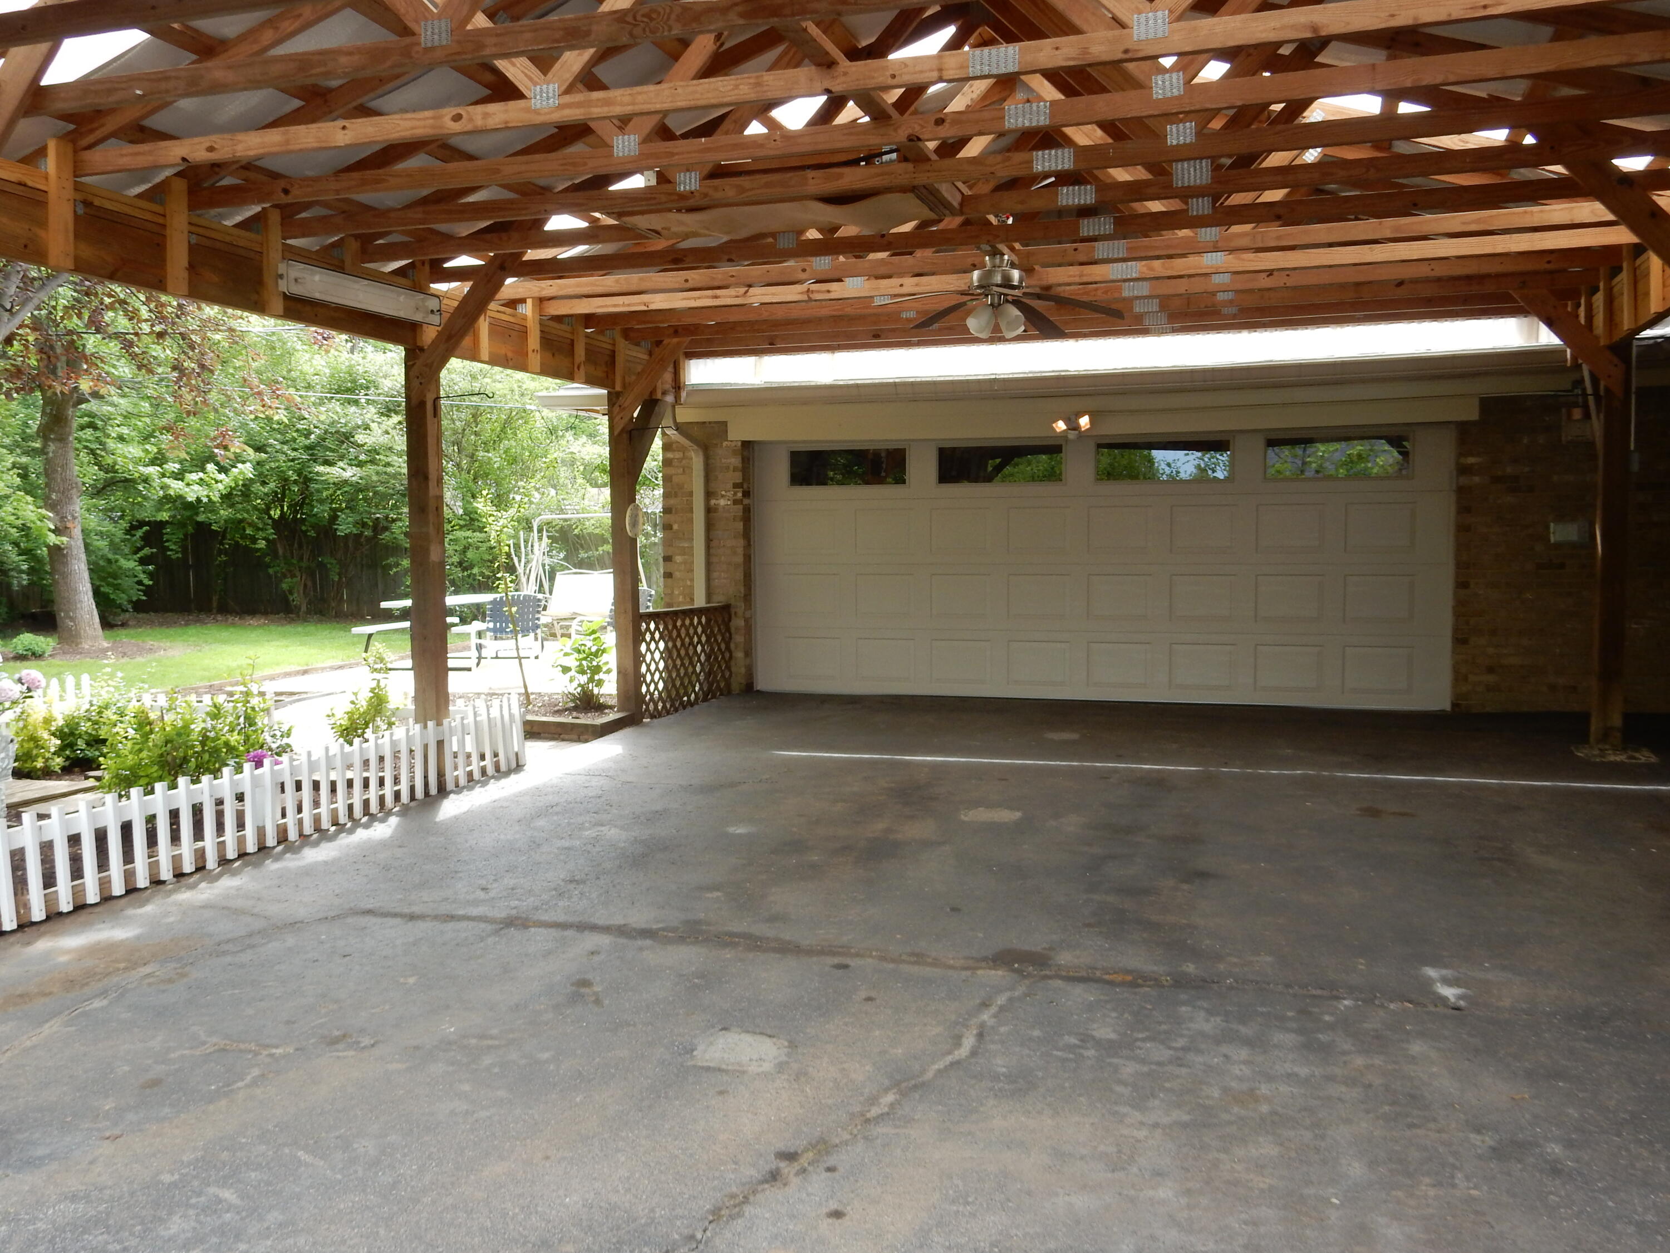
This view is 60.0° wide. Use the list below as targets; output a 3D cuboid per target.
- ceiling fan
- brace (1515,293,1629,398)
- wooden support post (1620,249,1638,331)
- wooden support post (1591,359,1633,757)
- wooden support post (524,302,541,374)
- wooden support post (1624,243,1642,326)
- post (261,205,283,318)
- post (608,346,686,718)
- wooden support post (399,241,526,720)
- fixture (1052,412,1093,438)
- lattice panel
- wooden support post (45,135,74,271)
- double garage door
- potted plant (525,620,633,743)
[{"bbox_3d":[0.793,-1.616,7.062,1.280,0.420,1.280,1,4,17],"label":"ceiling fan"},{"bbox_3d":[4.385,-1.740,8.571,0.145,0.965,0.050,-45,-10,15],"label":"brace"},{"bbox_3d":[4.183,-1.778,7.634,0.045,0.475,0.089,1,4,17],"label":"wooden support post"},{"bbox_3d":[4.659,-0.454,8.665,0.140,2.370,0.140,1,4,17],"label":"wooden support post"},{"bbox_3d":[-1.853,-1.808,8.944,0.040,0.470,0.089,1,4,17],"label":"wooden support post"},{"bbox_3d":[4.026,-1.741,7.322,0.040,0.470,0.089,1,4,17],"label":"wooden support post"},{"bbox_3d":[-2.563,-1.659,6.616,0.040,0.470,0.089,1,4,17],"label":"post"},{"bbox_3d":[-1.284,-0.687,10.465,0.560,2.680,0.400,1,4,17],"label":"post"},{"bbox_3d":[-1.949,-0.562,7.848,0.750,2.830,0.180,1,4,17],"label":"wooden support post"},{"bbox_3d":[1.823,-1.536,11.113,0.300,0.200,0.180,1,4,17],"label":"fixture"},{"bbox_3d":[-1.143,0.245,11.341,0.050,0.740,1.780,1,4,17],"label":"lattice panel"},{"bbox_3d":[-2.918,-1.584,5.452,0.040,0.470,0.089,1,4,17],"label":"wooden support post"},{"bbox_3d":[1.937,-0.473,11.483,5.450,2.130,0.080,1,4,17],"label":"double garage door"},{"bbox_3d":[-1.917,0.345,10.196,0.850,0.780,1.150,1,4,17],"label":"potted plant"}]

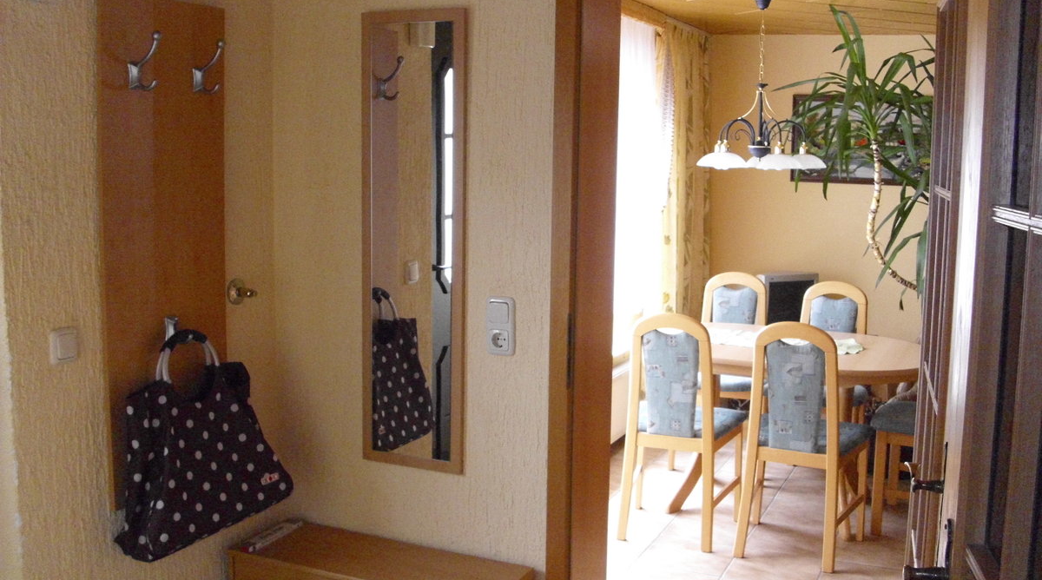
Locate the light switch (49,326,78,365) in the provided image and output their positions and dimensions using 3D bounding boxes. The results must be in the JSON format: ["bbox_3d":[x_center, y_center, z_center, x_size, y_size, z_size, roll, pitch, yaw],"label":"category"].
[{"bbox_3d":[-1.003,0.124,2.310,0.013,0.079,0.079,4,8,24],"label":"light switch"}]

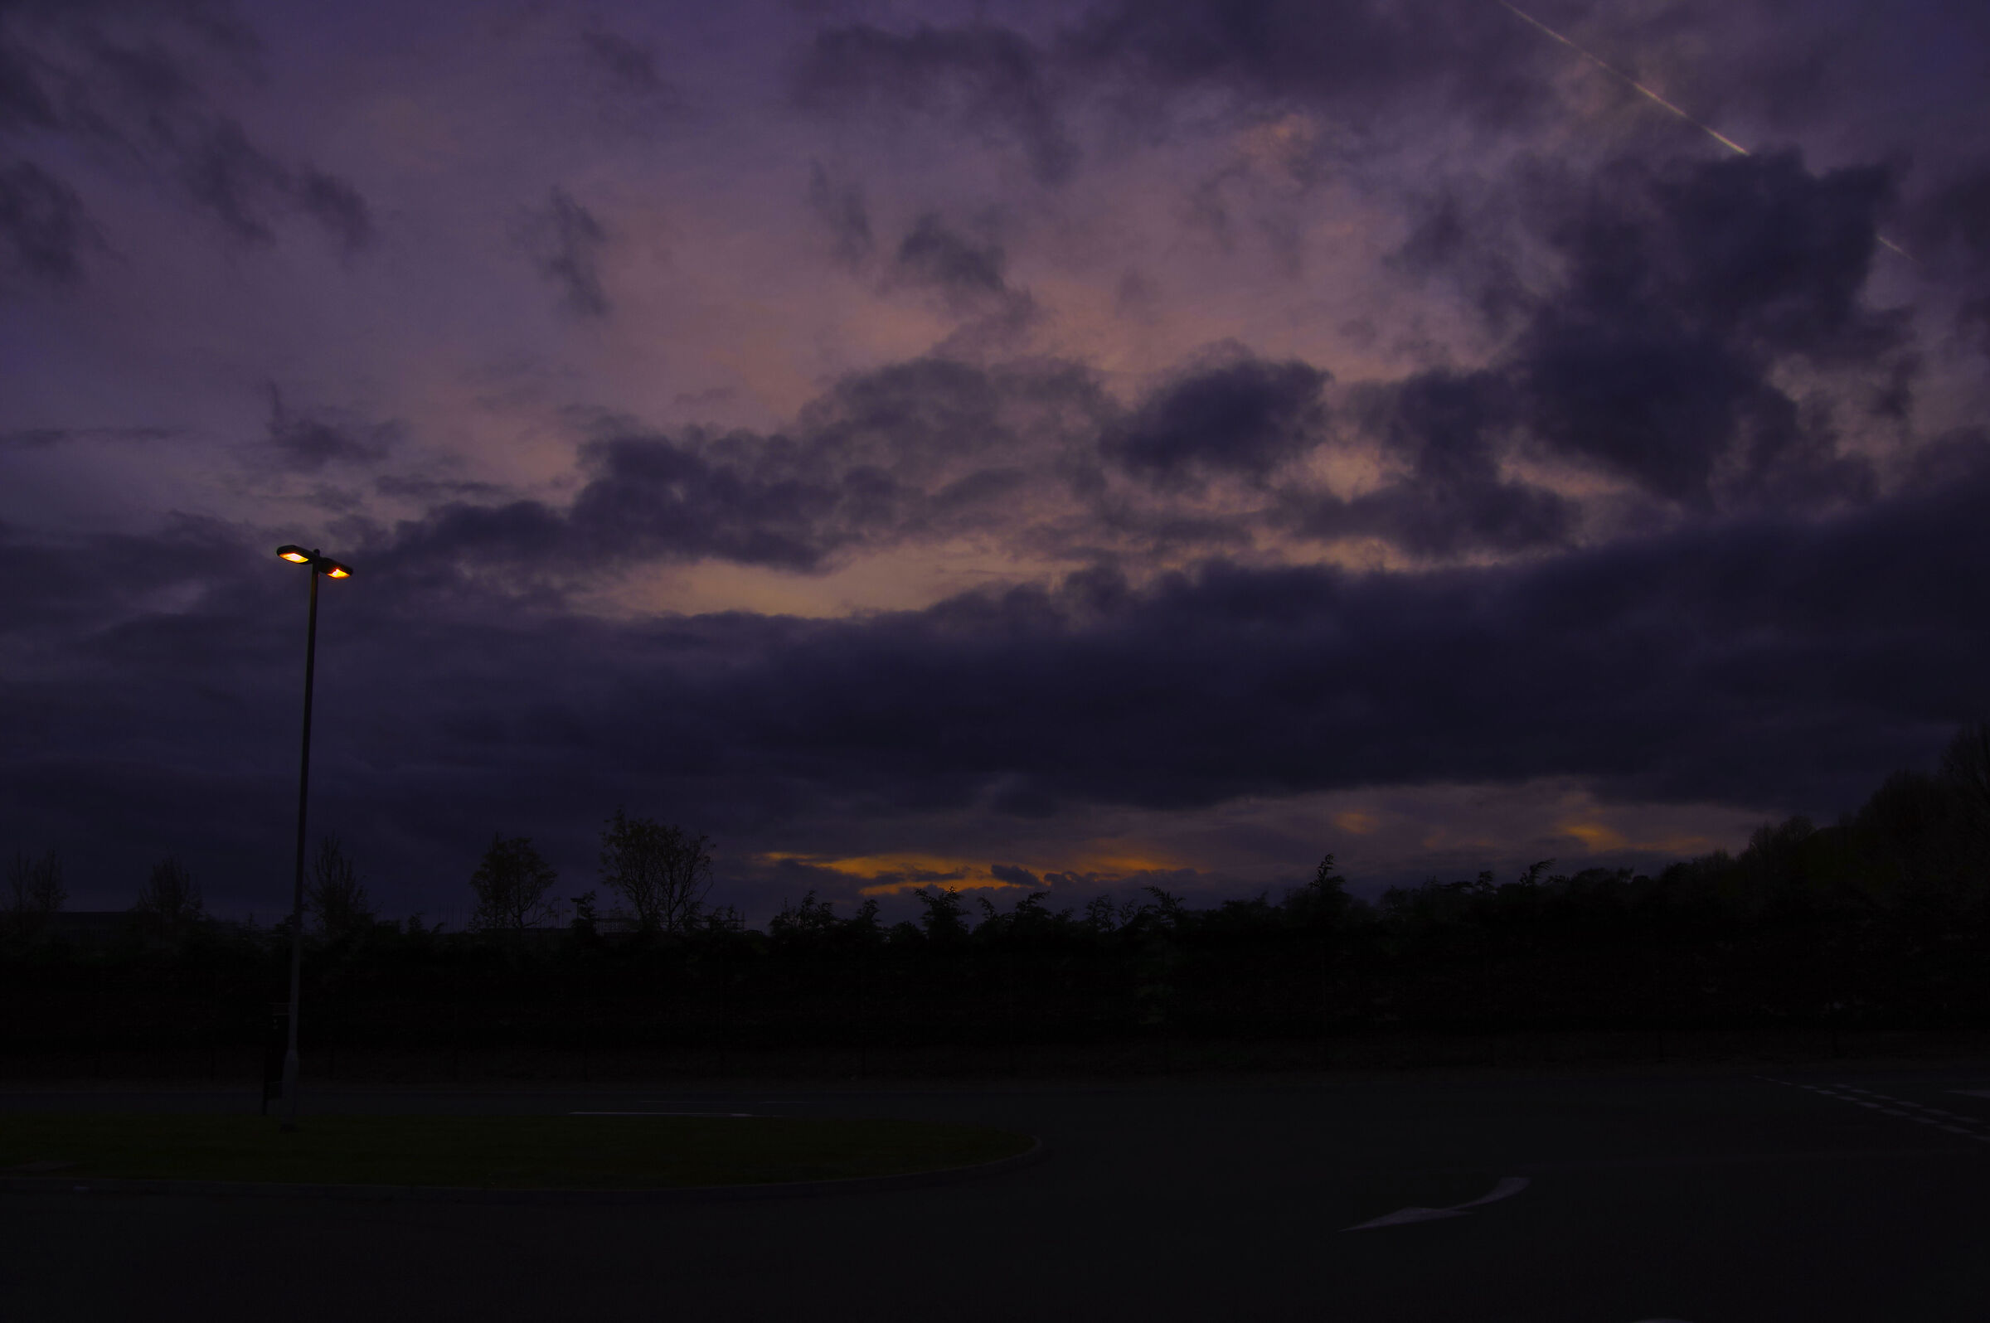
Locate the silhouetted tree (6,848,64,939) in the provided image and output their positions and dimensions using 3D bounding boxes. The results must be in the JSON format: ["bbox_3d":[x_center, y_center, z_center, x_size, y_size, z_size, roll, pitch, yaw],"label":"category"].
[{"bbox_3d":[-28.831,8.676,44.318,1.593,6.140,1.593,6,-13,-32],"label":"silhouetted tree"}]

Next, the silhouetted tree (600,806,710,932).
[{"bbox_3d":[-9.057,7.040,39.434,2.727,6.354,2.727,1,-11,-13],"label":"silhouetted tree"}]

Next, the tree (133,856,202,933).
[{"bbox_3d":[-24.523,8.624,43.794,1.863,5.800,1.863,5,-13,-28],"label":"tree"}]

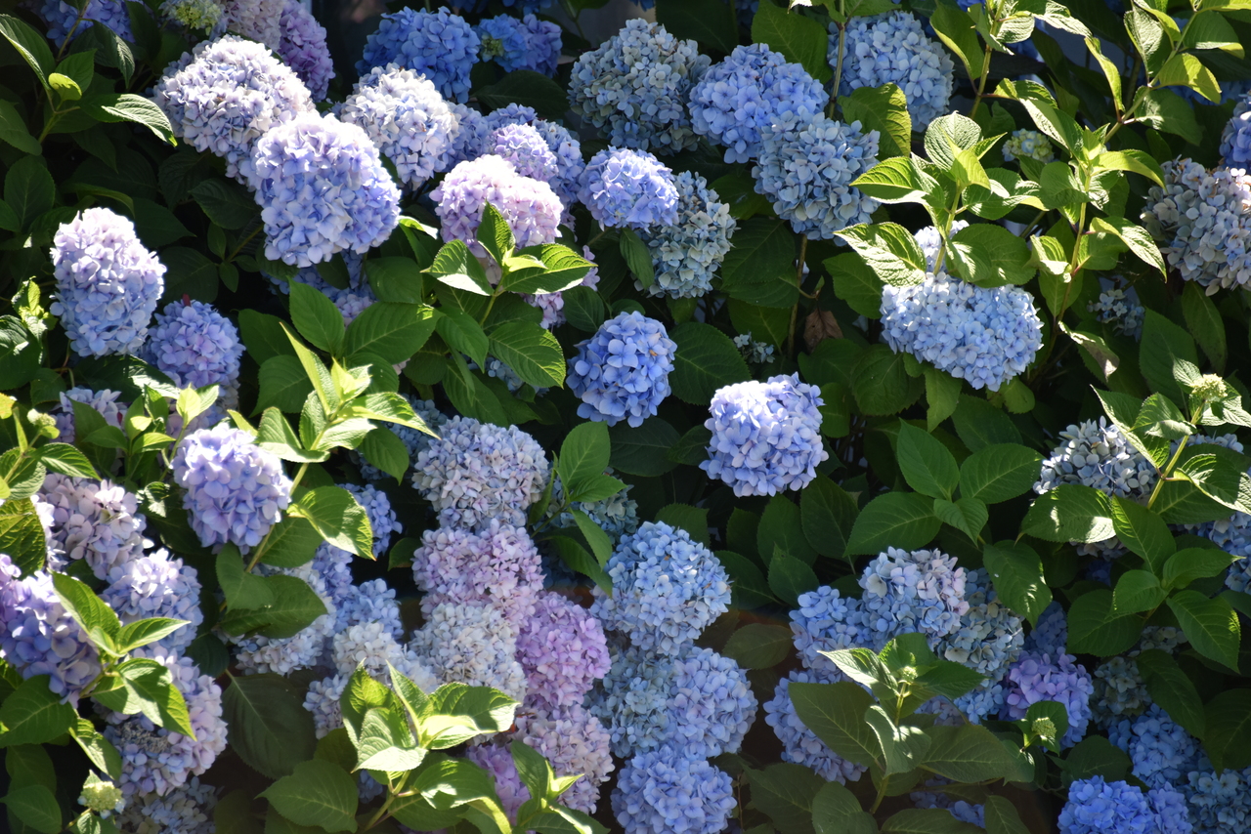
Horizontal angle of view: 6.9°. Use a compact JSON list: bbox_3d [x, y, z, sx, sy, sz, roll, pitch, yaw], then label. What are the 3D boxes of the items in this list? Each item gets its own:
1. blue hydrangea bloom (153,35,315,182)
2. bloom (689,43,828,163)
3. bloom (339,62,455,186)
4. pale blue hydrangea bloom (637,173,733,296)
[{"bbox_3d":[-0.451,-0.356,12.050,0.183,0.167,0.177,0,6,0],"label":"blue hydrangea bloom"},{"bbox_3d":[0.155,-0.365,12.150,0.162,0.141,0.157,0,6,0],"label":"bloom"},{"bbox_3d":[-0.284,-0.362,13.000,0.151,0.151,0.151,0,10,0],"label":"bloom"},{"bbox_3d":[0.070,-0.213,12.150,0.121,0.148,0.133,0,6,0],"label":"pale blue hydrangea bloom"}]

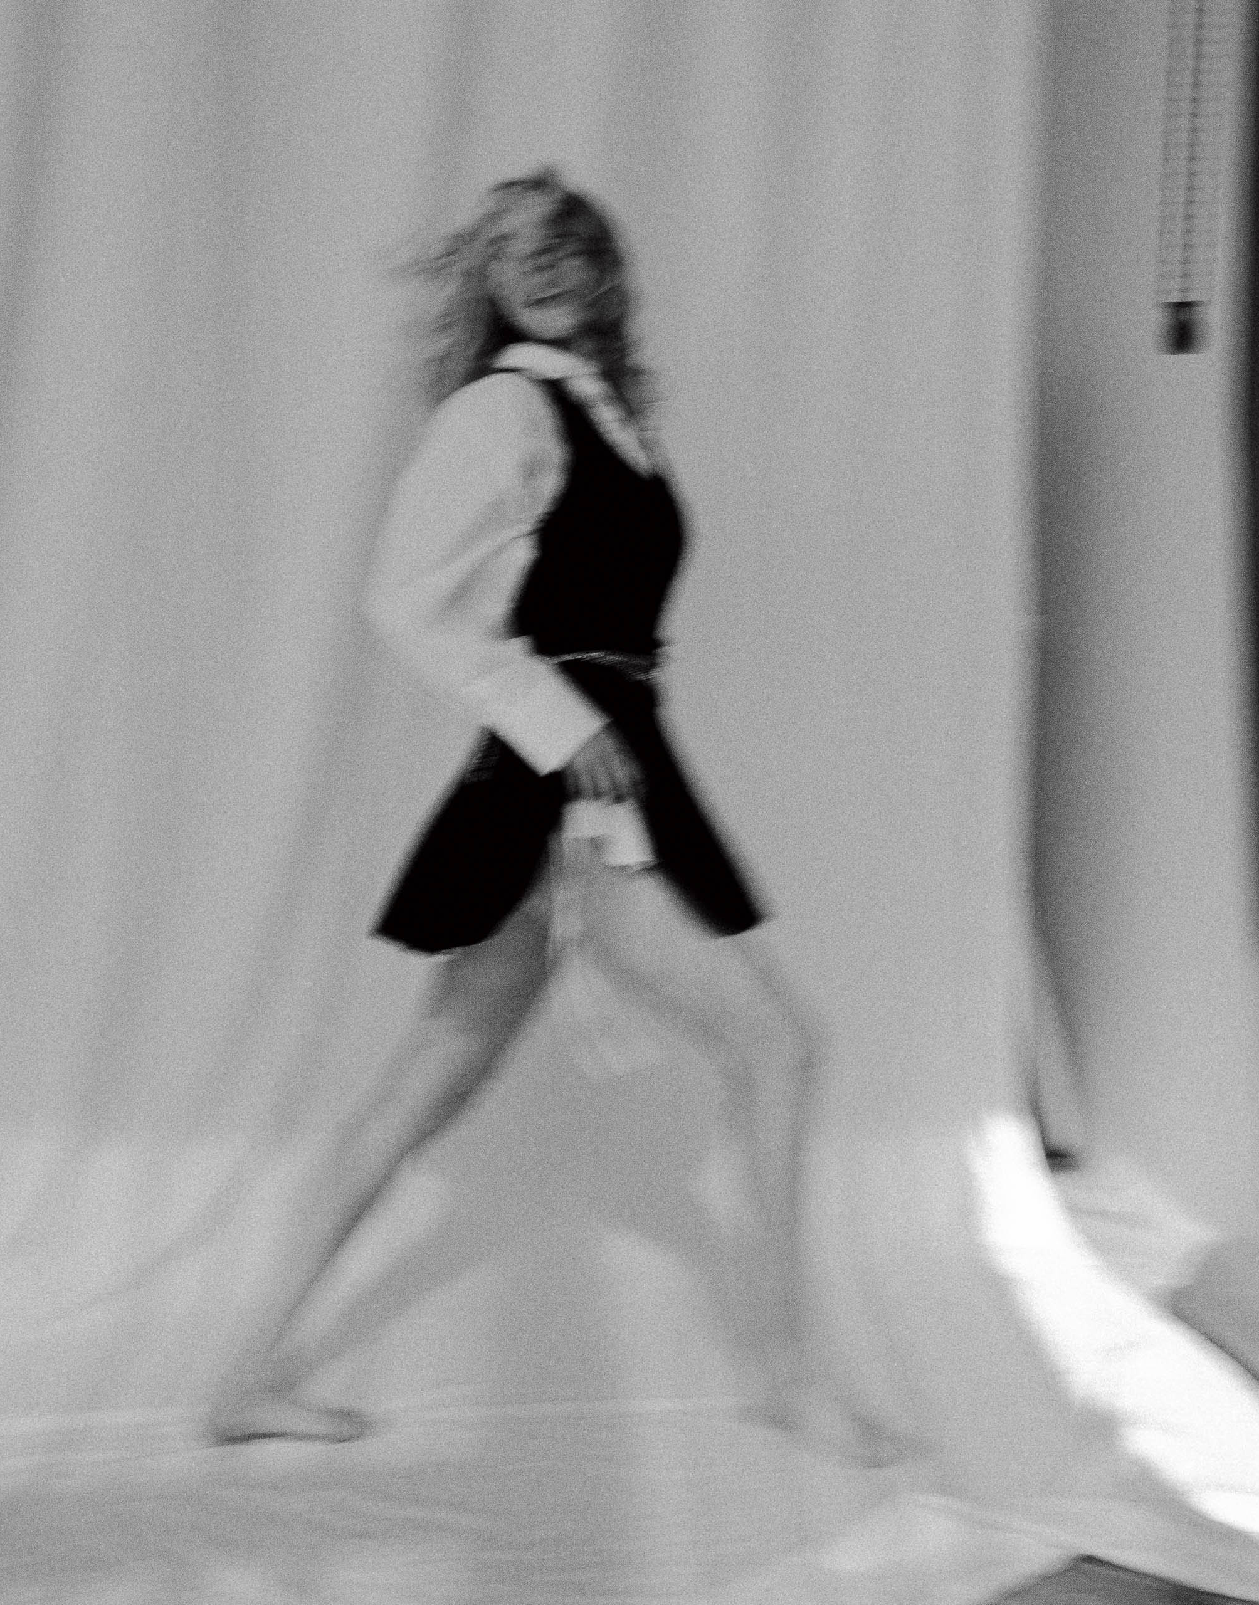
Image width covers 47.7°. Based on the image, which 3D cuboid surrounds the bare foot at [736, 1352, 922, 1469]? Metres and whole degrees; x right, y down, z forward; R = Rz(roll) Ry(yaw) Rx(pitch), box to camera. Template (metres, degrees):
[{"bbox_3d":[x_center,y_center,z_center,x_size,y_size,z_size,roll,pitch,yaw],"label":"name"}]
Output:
[{"bbox_3d":[0.260,0.790,1.870,0.240,0.100,0.092,2,5,28],"label":"bare foot"}]

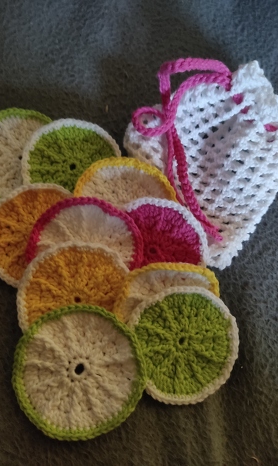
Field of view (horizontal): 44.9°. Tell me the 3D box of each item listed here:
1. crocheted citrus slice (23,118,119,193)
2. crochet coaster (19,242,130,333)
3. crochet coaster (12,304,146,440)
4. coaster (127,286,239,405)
[{"bbox_3d":[-0.059,-0.059,0.306,0.091,0.010,0.091,0,83,-3],"label":"crocheted citrus slice"},{"bbox_3d":[-0.049,0.054,0.271,0.095,0.010,0.095,0,76,-5],"label":"crochet coaster"},{"bbox_3d":[-0.044,0.104,0.256,0.097,0.010,0.097,0,81,-5],"label":"crochet coaster"},{"bbox_3d":[0.036,0.090,0.274,0.092,0.010,0.092,0,81,-6],"label":"coaster"}]

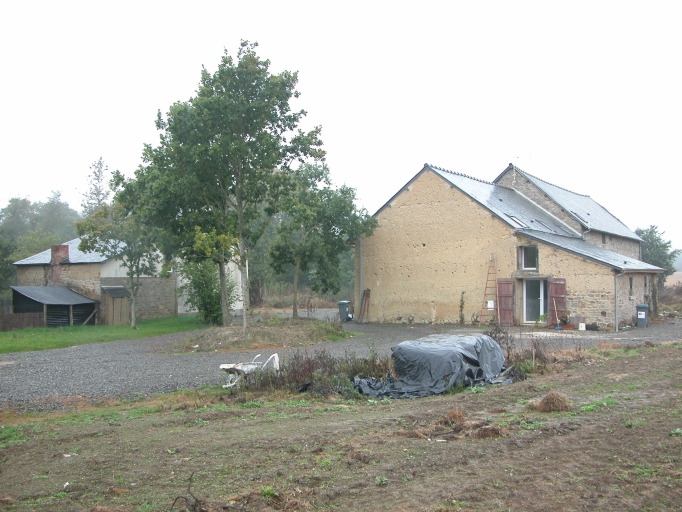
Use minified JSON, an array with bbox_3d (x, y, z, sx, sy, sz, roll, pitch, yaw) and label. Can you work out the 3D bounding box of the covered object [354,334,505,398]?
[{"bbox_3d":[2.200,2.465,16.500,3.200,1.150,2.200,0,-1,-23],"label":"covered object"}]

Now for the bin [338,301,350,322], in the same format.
[{"bbox_3d":[0.183,3.012,36.000,0.600,1.060,0.520,-1,-1,18],"label":"bin"}]

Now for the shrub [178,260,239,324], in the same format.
[{"bbox_3d":[-6.877,1.945,35.800,3.100,3.250,3.000,0,-1,0],"label":"shrub"}]

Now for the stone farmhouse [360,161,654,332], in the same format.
[{"bbox_3d":[13.720,-1.020,43.000,12.700,8.900,29.000,-1,-1,33],"label":"stone farmhouse"}]

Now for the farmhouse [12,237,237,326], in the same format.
[{"bbox_3d":[-13.600,1.136,44.600,10.800,5.300,10.000,-1,-2,42],"label":"farmhouse"}]

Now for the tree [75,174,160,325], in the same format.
[{"bbox_3d":[-10.789,-0.174,33.300,4.000,7.400,3.900,0,-1,0],"label":"tree"}]

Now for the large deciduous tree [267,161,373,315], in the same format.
[{"bbox_3d":[-0.979,-0.793,36.500,5.700,8.100,5.500,0,-1,0],"label":"large deciduous tree"}]

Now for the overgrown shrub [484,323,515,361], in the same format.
[{"bbox_3d":[4.435,2.507,19.300,0.850,1.150,0.800,0,-1,0],"label":"overgrown shrub"}]

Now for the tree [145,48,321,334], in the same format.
[{"bbox_3d":[-4.719,-3.072,30.000,7.900,12.600,7.400,0,-1,0],"label":"tree"}]

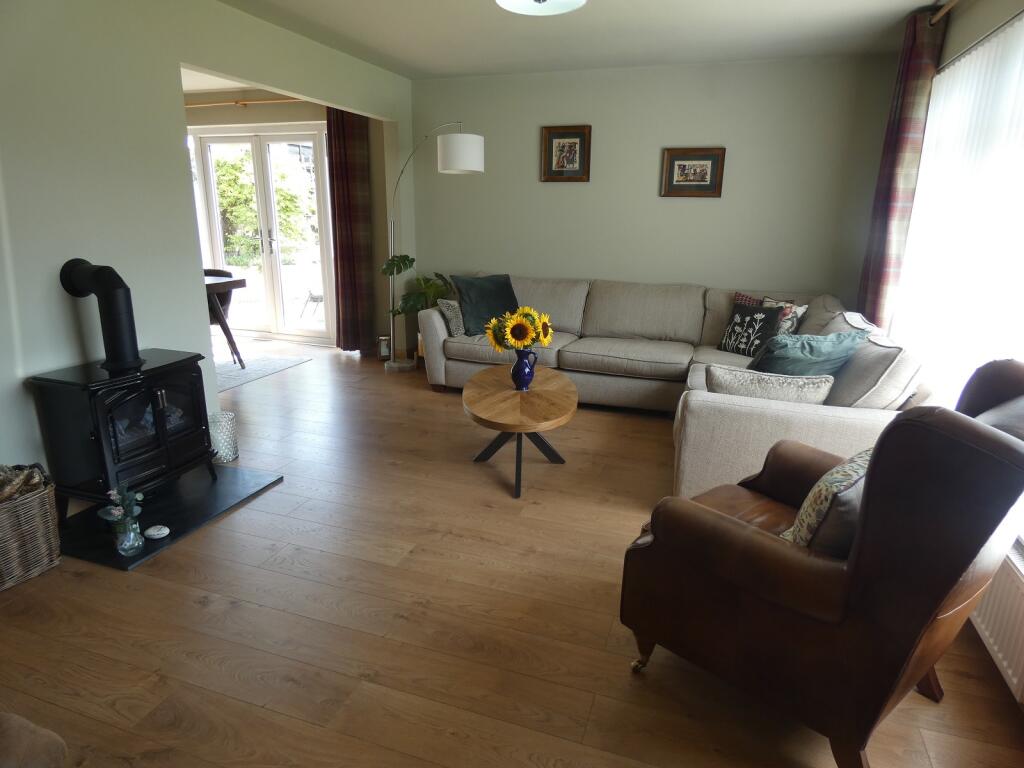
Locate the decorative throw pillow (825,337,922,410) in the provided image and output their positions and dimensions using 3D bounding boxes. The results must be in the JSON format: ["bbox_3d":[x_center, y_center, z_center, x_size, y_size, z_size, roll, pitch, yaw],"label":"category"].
[{"bbox_3d":[1.759,-0.021,2.906,0.155,0.430,0.470,30,20,3],"label":"decorative throw pillow"}]

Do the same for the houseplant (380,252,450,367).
[{"bbox_3d":[-0.779,-0.585,5.028,0.680,0.980,0.600,7,17,18],"label":"houseplant"}]

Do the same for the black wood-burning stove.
[{"bbox_3d":[-1.738,0.008,2.662,0.390,1.085,0.585,7,17,18],"label":"black wood-burning stove"}]

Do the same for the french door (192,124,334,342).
[{"bbox_3d":[-2.473,-1.481,5.977,1.650,2.090,0.100,7,17,18],"label":"french door"}]

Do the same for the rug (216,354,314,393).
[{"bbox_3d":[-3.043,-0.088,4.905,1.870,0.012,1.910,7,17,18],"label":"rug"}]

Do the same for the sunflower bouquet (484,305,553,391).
[{"bbox_3d":[0.036,-0.184,3.112,0.370,0.452,0.330,1,16,1],"label":"sunflower bouquet"}]

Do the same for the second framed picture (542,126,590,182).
[{"bbox_3d":[0.426,-1.846,4.747,0.410,0.425,0.030,7,17,18],"label":"second framed picture"}]

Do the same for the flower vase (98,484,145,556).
[{"bbox_3d":[-1.529,0.526,2.316,0.180,0.296,0.160,-11,20,-35],"label":"flower vase"}]

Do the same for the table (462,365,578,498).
[{"bbox_3d":[0.045,0.237,3.257,0.620,0.436,1.110,1,16,1],"label":"table"}]

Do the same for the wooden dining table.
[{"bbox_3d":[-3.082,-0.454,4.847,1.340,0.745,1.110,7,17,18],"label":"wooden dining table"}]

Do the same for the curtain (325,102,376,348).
[{"bbox_3d":[-1.465,-1.402,5.404,0.450,2.270,0.160,7,17,18],"label":"curtain"}]

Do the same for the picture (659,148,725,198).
[{"bbox_3d":[1.358,-1.600,4.476,0.455,0.353,0.030,7,17,18],"label":"picture"}]

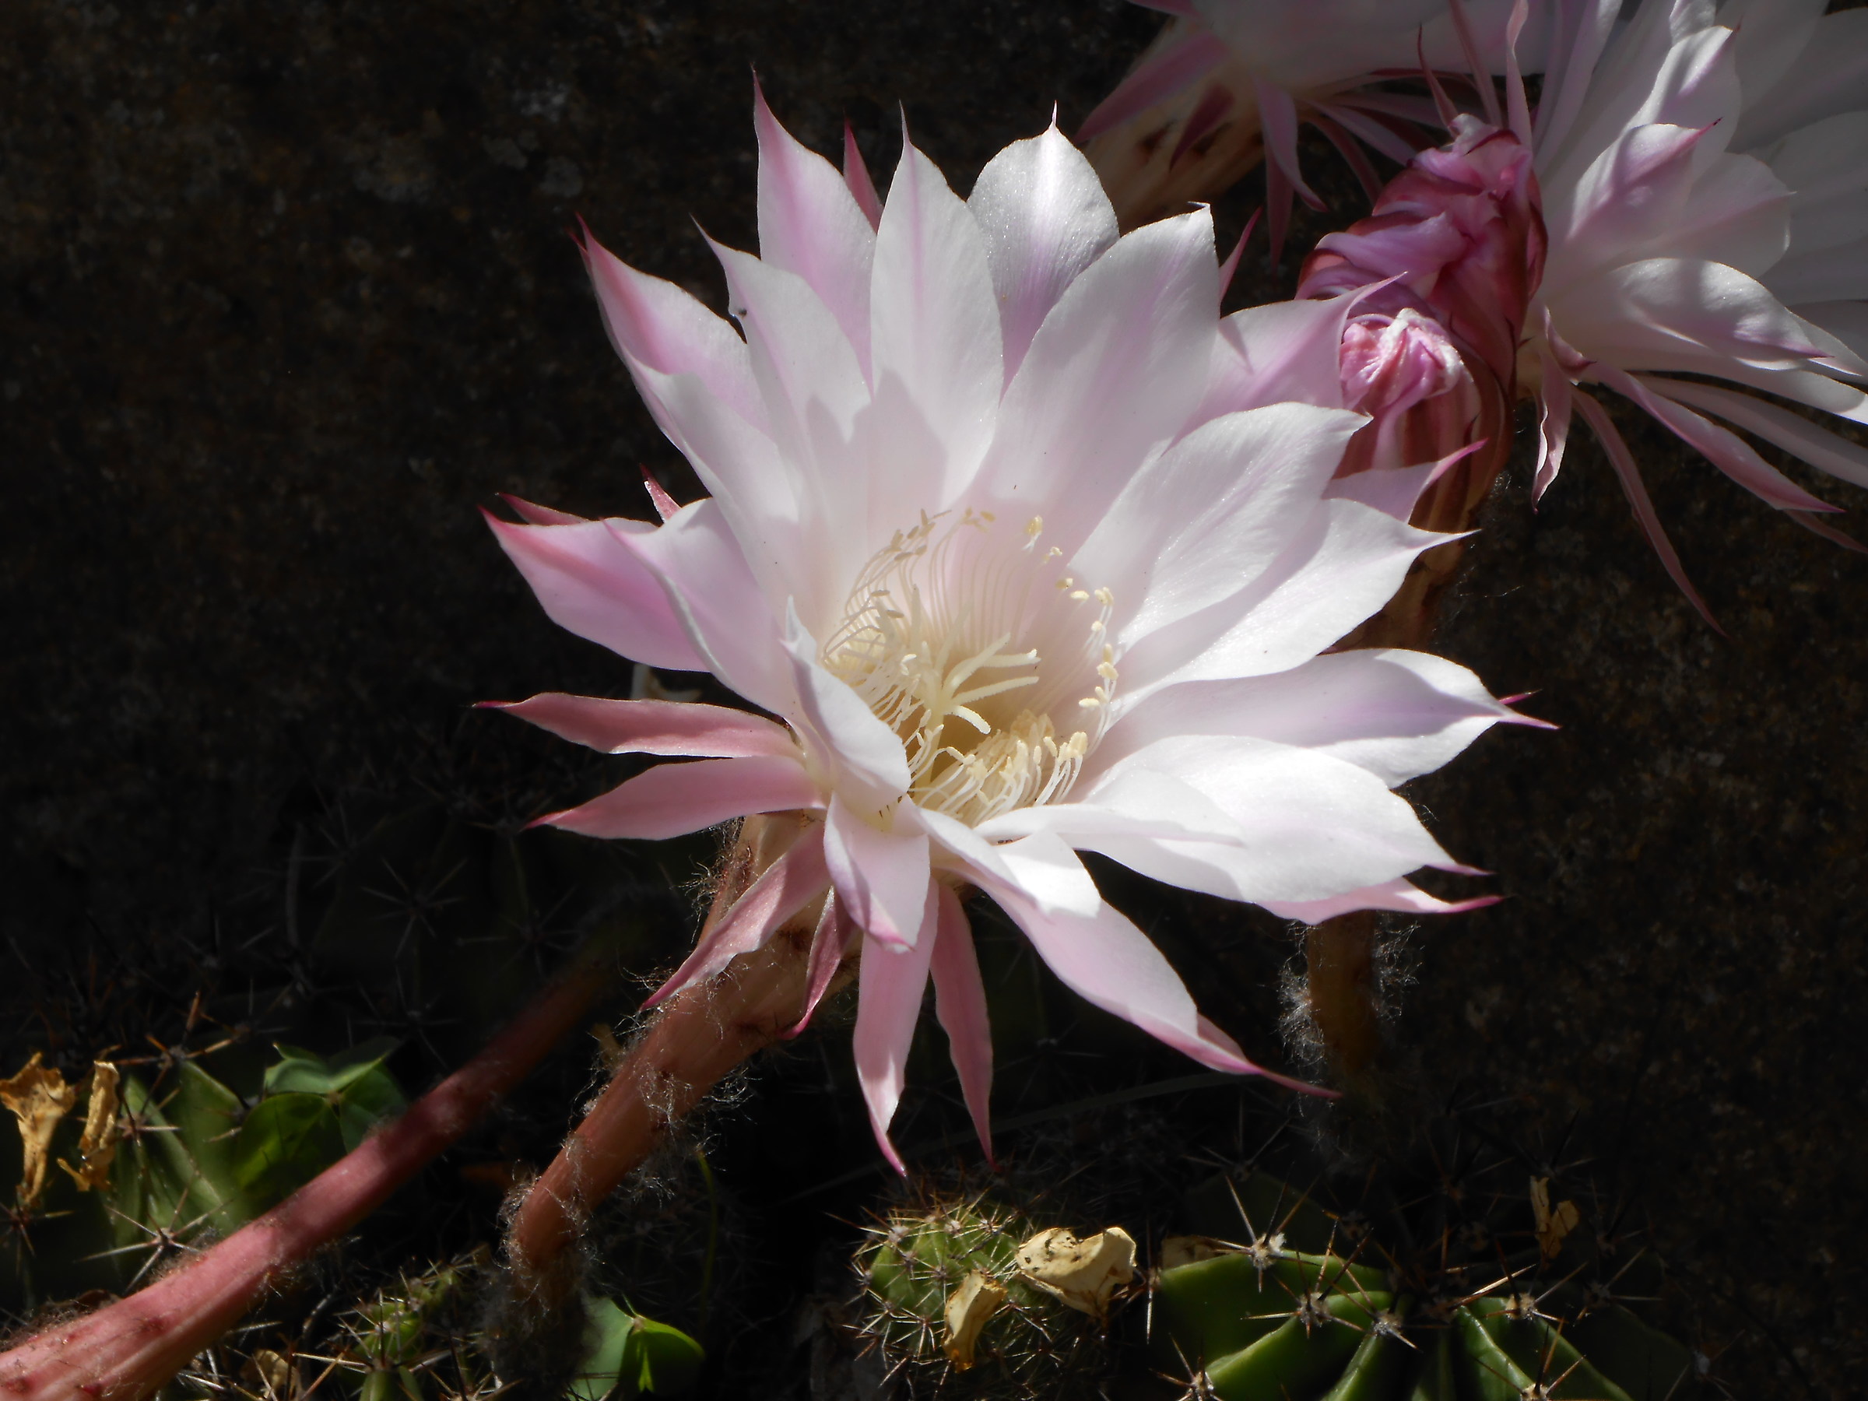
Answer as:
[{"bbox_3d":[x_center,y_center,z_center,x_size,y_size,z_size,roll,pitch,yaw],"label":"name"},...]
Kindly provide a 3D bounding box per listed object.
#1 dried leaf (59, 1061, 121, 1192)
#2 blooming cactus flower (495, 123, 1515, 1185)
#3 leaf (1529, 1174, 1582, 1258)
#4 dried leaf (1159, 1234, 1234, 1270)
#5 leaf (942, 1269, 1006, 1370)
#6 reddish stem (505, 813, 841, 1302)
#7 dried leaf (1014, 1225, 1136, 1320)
[{"bbox_3d":[-0.111,0.056,0.575,0.009,0.018,0.007,0,27,0],"label":"dried leaf"},{"bbox_3d":[0.009,-0.009,0.530,0.124,0.055,0.117,-5,63,-11],"label":"blooming cactus flower"},{"bbox_3d":[0.085,0.071,0.600,0.007,0.012,0.006,0,27,0],"label":"leaf"},{"bbox_3d":[0.035,0.073,0.580,0.011,0.005,0.006,0,27,0],"label":"dried leaf"},{"bbox_3d":[0.005,0.079,0.560,0.009,0.013,0.006,0,27,0],"label":"leaf"},{"bbox_3d":[-0.034,0.046,0.565,0.021,0.078,0.021,36,31,0],"label":"reddish stem"},{"bbox_3d":[0.018,0.073,0.560,0.015,0.011,0.009,0,27,0],"label":"dried leaf"}]

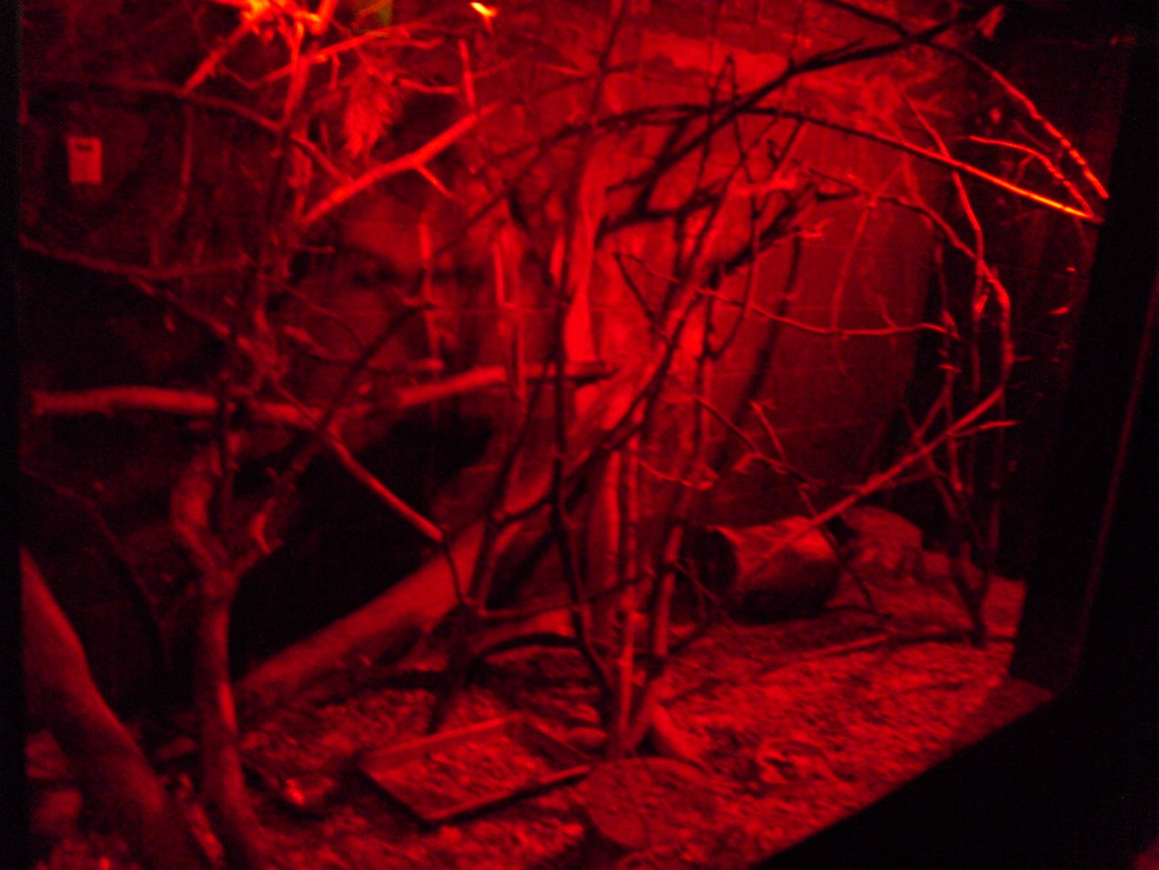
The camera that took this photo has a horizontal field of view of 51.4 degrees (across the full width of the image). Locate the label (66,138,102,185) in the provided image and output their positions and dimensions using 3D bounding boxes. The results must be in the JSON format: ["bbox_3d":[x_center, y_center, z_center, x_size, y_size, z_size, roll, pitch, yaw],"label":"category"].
[{"bbox_3d":[-0.942,-0.522,2.299,0.063,0.086,0.013,-10,20,-42],"label":"label"}]

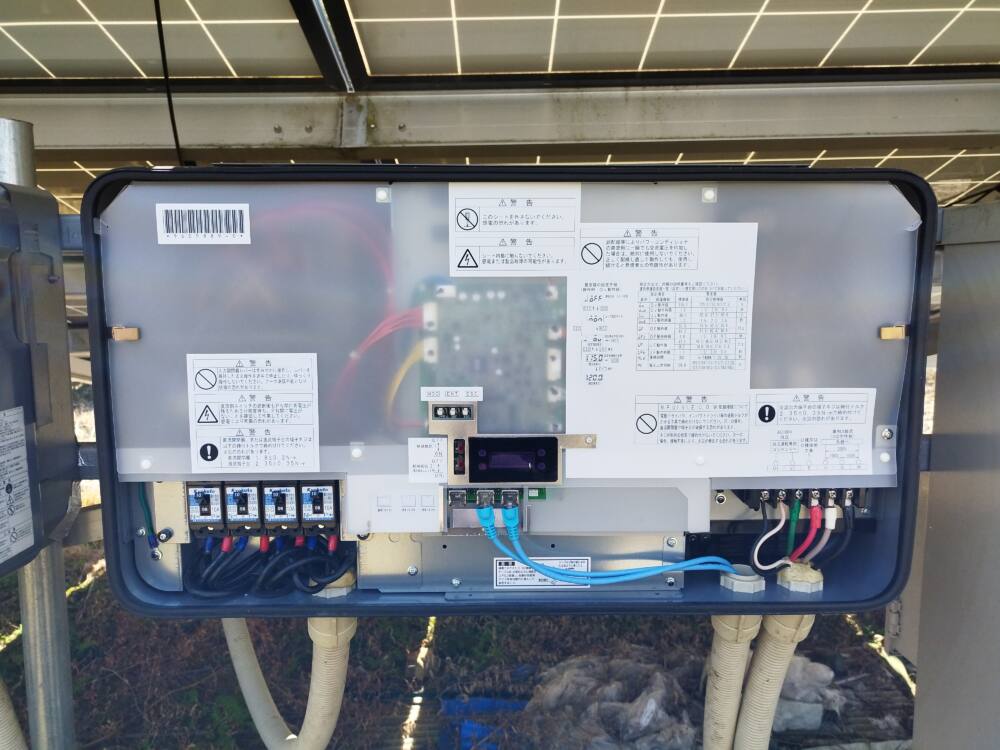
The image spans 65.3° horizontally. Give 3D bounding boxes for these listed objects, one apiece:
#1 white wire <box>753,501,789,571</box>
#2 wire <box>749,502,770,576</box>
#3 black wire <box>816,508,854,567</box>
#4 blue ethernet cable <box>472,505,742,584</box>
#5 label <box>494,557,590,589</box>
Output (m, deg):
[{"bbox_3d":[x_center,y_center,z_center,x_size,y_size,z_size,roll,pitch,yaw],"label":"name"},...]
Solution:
[{"bbox_3d":[0.258,0.152,0.739,0.035,0.072,0.035,0,7,0],"label":"white wire"},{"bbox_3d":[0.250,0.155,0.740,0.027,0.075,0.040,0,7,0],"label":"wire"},{"bbox_3d":[0.319,0.154,0.744,0.040,0.072,0.035,0,7,0],"label":"black wire"},{"bbox_3d":[0.099,0.158,0.734,0.244,0.075,0.050,0,7,0],"label":"blue ethernet cable"},{"bbox_3d":[0.041,0.189,0.743,0.092,0.031,0.002,0,7,0],"label":"label"}]

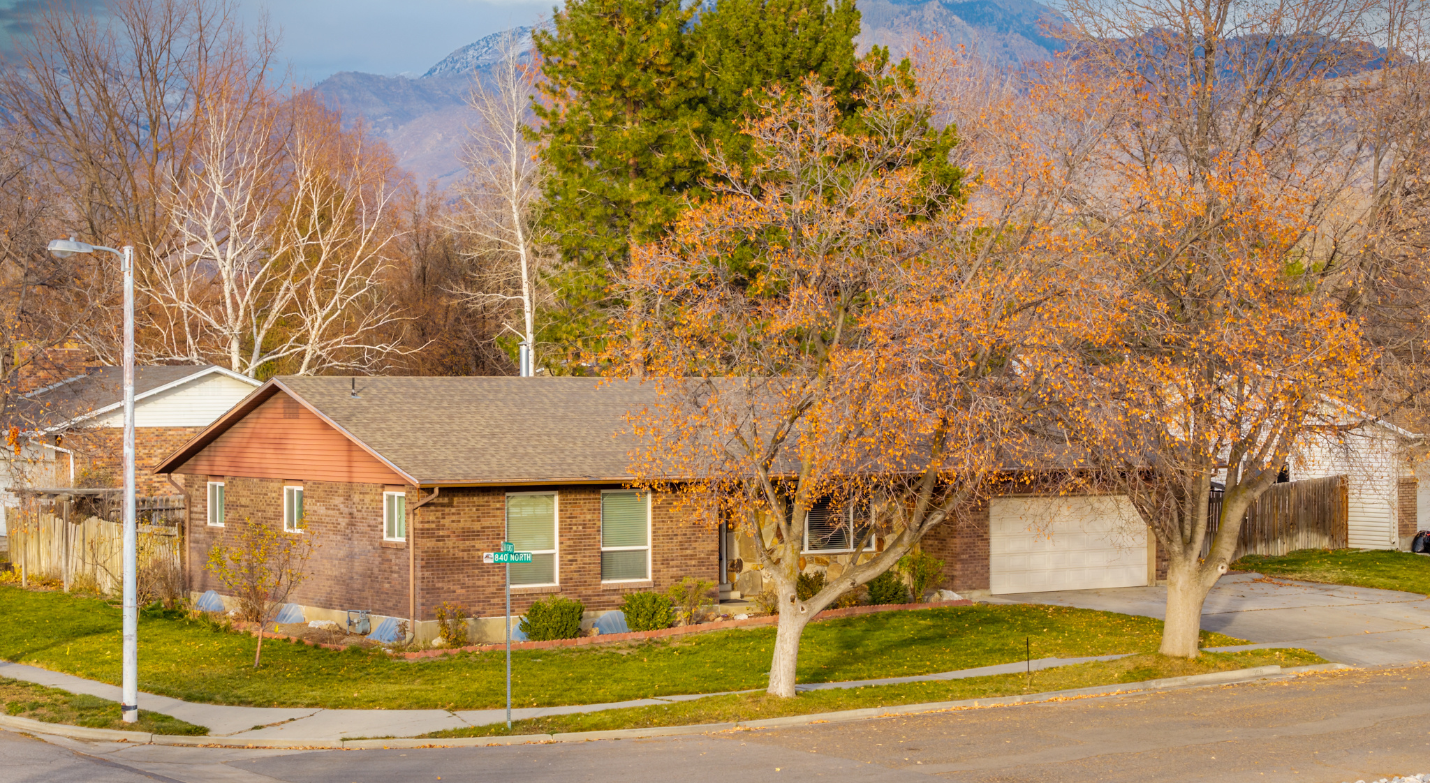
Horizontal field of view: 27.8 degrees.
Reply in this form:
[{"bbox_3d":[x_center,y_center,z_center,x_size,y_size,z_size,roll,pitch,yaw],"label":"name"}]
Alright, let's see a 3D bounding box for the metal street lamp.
[{"bbox_3d":[-9.693,1.393,44.913,1.450,7.624,0.340,0,0,-35],"label":"metal street lamp"}]

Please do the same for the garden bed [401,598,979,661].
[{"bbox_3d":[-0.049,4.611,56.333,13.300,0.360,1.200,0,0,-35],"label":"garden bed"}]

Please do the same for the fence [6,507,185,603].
[{"bbox_3d":[-14.523,3.671,66.524,0.250,1.750,10.400,0,0,-35],"label":"fence"}]

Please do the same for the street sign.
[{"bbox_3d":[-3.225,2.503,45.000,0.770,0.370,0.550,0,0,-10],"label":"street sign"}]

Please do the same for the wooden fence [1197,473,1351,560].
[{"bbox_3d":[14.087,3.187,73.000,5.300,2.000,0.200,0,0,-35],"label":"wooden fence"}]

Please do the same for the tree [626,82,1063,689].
[{"bbox_3d":[2.066,-0.213,47.305,7.200,10.301,7.000,0,0,3],"label":"tree"}]

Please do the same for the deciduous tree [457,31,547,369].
[{"bbox_3d":[-5.701,-2.564,78.007,2.800,14.309,2.800,0,0,-4],"label":"deciduous tree"}]

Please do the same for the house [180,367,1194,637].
[{"bbox_3d":[-0.486,2.186,63.940,20.360,5.020,11.650,0,0,-35],"label":"house"}]

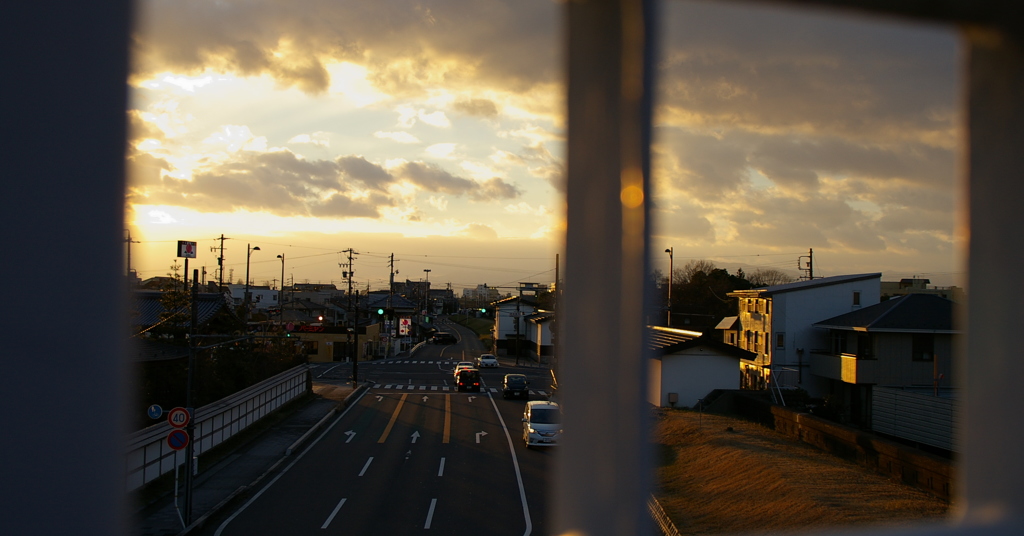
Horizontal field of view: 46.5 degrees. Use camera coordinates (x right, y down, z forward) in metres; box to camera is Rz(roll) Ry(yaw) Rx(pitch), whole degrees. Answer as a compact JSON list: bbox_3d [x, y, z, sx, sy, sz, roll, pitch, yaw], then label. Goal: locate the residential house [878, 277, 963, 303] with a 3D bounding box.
[{"bbox_3d":[81.546,8.105,235.879,18.000,12.500,12.000,1,-2,-2],"label":"residential house"}]

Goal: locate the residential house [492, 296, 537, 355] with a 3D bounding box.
[{"bbox_3d":[0.280,6.981,144.640,5.800,6.926,9.500,1,-2,-2],"label":"residential house"}]

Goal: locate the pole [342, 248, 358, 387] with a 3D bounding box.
[{"bbox_3d":[-12.510,3.794,91.869,1.200,10.600,0.700,1,-1,-11],"label":"pole"}]

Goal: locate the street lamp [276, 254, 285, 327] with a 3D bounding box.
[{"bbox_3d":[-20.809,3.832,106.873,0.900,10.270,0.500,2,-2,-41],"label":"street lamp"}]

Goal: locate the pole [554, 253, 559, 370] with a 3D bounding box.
[{"bbox_3d":[4.043,4.186,106.838,0.320,10.800,0.320,1,-2,-2],"label":"pole"}]

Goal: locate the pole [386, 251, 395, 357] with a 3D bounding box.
[{"bbox_3d":[-12.975,4.033,127.862,0.600,11.180,0.800,1,-1,18],"label":"pole"}]

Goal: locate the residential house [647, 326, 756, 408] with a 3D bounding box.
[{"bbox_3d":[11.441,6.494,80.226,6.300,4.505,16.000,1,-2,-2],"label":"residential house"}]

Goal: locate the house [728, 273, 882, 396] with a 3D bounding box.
[{"bbox_3d":[23.700,5.300,97.000,9.300,9.800,11.000,1,-1,-2],"label":"house"}]

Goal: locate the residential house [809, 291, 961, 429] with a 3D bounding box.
[{"bbox_3d":[24.142,5.415,71.011,10.783,7.614,10.900,1,-2,-1],"label":"residential house"}]

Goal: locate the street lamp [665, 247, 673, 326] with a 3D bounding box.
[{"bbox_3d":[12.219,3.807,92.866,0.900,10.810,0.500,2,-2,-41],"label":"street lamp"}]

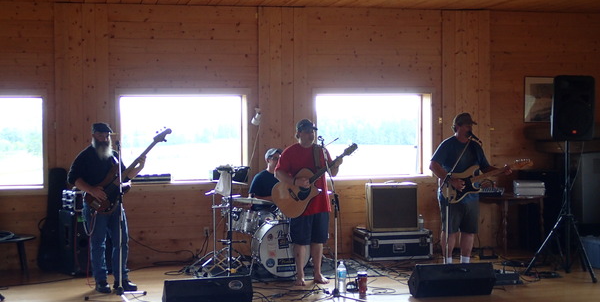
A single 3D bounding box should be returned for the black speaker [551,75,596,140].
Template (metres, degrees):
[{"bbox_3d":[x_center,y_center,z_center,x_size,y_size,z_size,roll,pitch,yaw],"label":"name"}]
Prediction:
[{"bbox_3d":[2.889,-0.462,9.110,0.440,0.690,0.380,-1,2,1],"label":"black speaker"}]

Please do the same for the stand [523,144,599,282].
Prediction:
[{"bbox_3d":[2.804,0.602,9.032,0.740,1.460,0.680,0,2,0],"label":"stand"}]

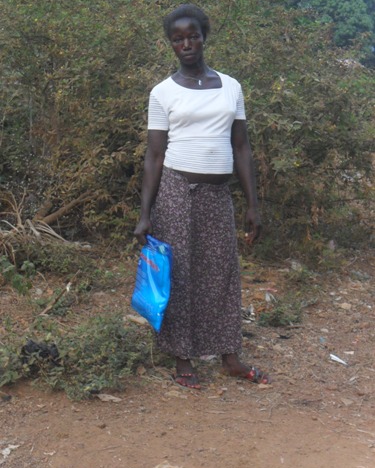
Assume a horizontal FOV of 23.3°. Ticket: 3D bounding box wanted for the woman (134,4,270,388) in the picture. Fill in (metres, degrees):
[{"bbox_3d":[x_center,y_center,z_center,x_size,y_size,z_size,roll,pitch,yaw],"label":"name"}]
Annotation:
[{"bbox_3d":[0.057,-0.156,3.974,0.560,1.650,0.370,-4,9,-22],"label":"woman"}]

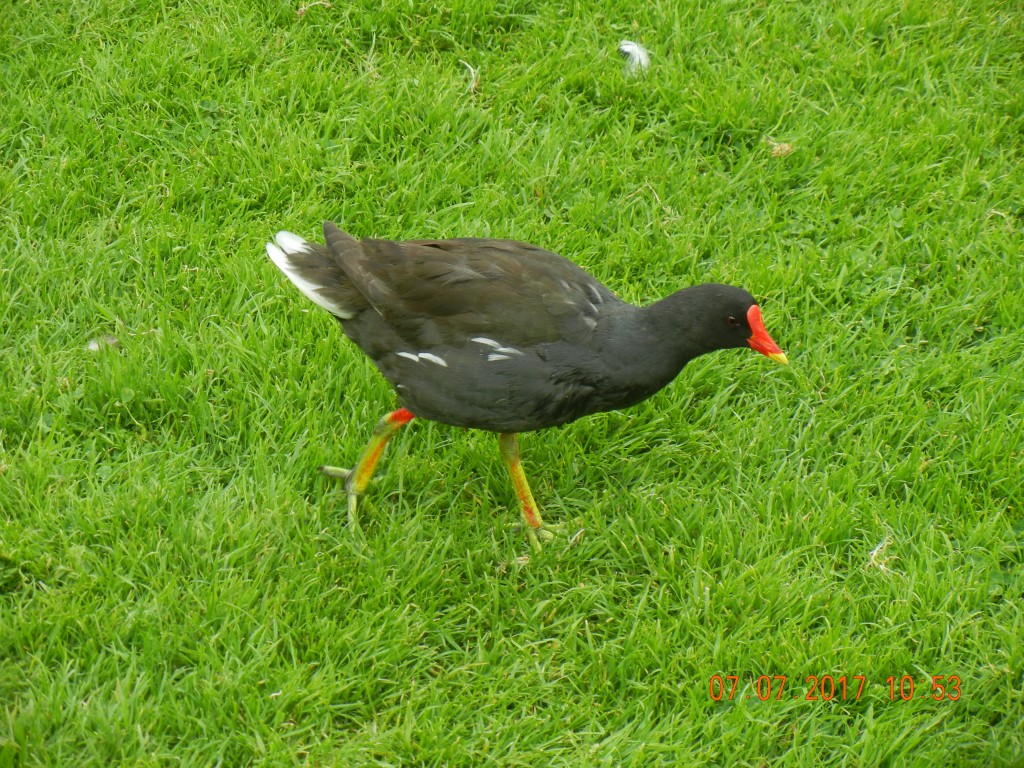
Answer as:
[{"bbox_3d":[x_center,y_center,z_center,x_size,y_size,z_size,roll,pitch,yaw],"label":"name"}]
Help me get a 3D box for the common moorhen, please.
[{"bbox_3d":[0.009,-0.005,3.150,0.320,0.208,0.120,2,26,4],"label":"common moorhen"}]

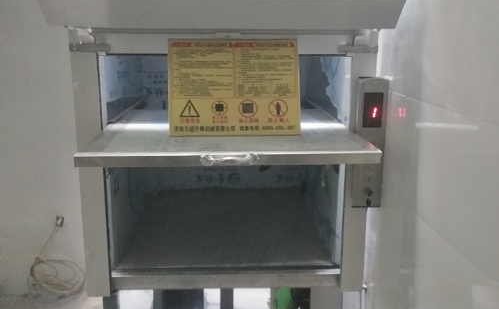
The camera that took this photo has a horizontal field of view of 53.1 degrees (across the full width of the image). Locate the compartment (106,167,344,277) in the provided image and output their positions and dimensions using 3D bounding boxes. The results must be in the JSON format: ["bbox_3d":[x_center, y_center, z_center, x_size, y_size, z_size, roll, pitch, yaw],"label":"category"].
[{"bbox_3d":[-0.089,0.078,2.174,0.791,0.463,0.980,0,13,-2],"label":"compartment"}]

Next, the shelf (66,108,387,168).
[{"bbox_3d":[-0.070,-0.084,1.761,0.807,0.037,0.870,0,13,-2],"label":"shelf"}]

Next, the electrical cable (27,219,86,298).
[{"bbox_3d":[-1.208,0.650,3.146,0.335,0.522,0.113,0,13,-2],"label":"electrical cable"}]

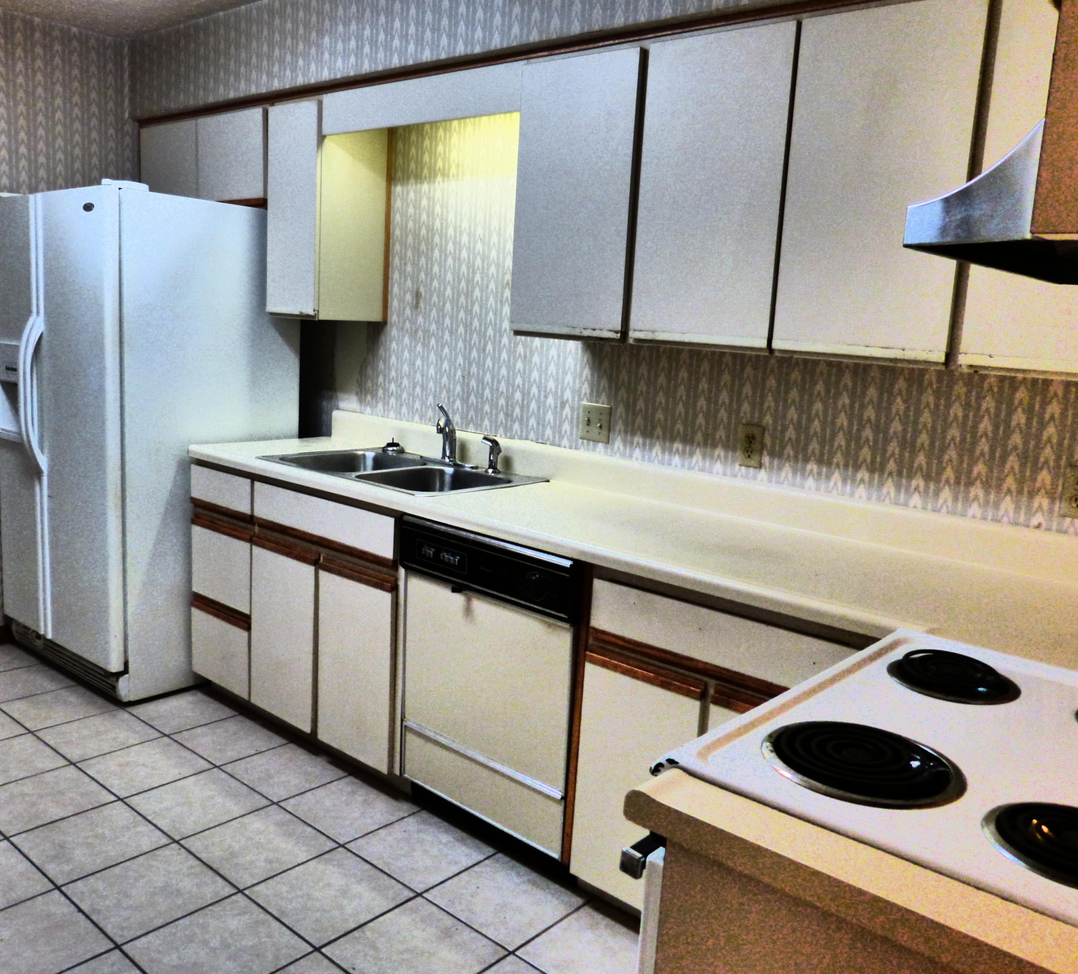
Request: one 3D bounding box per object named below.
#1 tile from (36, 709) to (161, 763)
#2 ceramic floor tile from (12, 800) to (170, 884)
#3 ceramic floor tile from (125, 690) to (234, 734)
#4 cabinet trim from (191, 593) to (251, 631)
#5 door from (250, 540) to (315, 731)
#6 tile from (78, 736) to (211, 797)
[{"bbox_3d":[-1.446,0.820,3.095,0.299,0.010,0.299,12,12,39],"label":"tile"},{"bbox_3d":[-1.177,0.941,2.478,0.299,0.010,0.299,12,12,39],"label":"ceramic floor tile"},{"bbox_3d":[-1.250,0.794,3.300,0.304,0.010,0.279,11,12,40],"label":"ceramic floor tile"},{"bbox_3d":[-1.090,0.426,3.233,0.361,0.051,0.028,11,12,40],"label":"cabinet trim"},{"bbox_3d":[-0.802,0.463,2.949,0.337,0.543,0.022,11,12,40],"label":"door"},{"bbox_3d":[-1.213,0.868,2.902,0.299,0.010,0.299,12,12,39],"label":"tile"}]

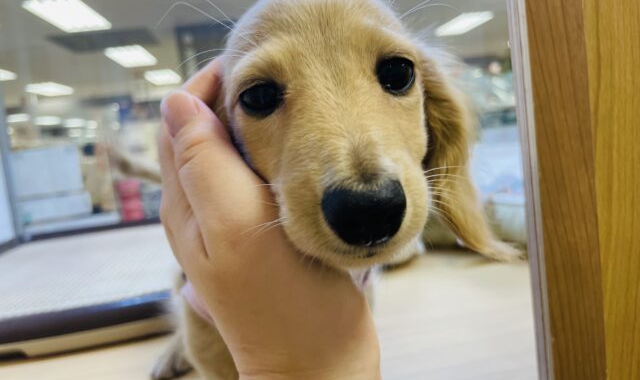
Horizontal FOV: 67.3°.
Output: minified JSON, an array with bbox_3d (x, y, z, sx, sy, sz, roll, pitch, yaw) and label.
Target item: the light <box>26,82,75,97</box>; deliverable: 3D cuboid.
[{"bbox_3d":[-5.673,-2.112,10.100,0.600,0.080,1.200,-7,4,-4],"label":"light"}]

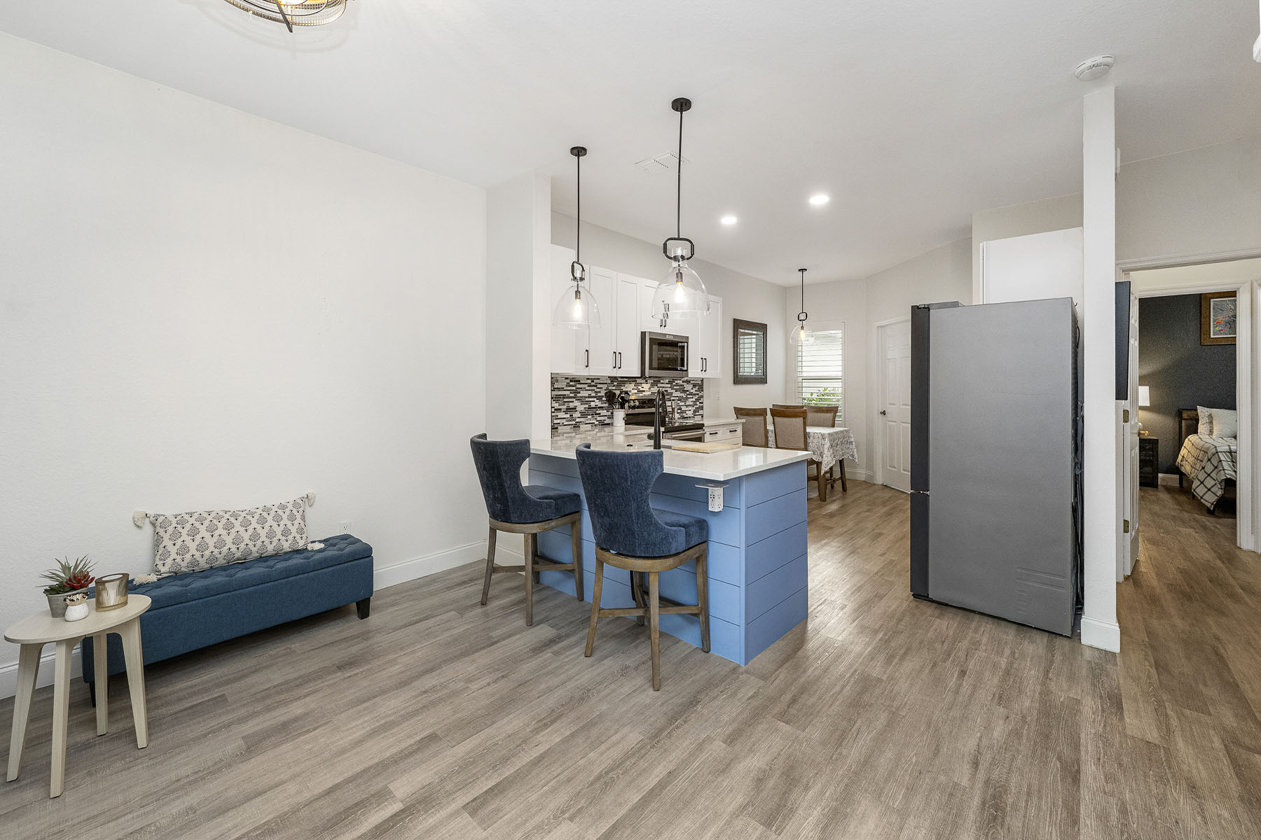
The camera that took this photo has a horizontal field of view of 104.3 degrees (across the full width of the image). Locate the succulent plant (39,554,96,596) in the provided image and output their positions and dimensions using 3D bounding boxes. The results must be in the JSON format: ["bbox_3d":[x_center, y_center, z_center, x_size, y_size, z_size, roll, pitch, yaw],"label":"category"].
[{"bbox_3d":[-1.970,0.537,1.715,0.135,0.125,0.140,3,4,43],"label":"succulent plant"}]

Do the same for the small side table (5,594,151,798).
[{"bbox_3d":[-1.890,0.932,1.694,0.340,0.515,0.340,1,3,16],"label":"small side table"}]

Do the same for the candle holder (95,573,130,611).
[{"bbox_3d":[-1.872,0.624,1.771,0.087,0.106,0.087,0,3,0],"label":"candle holder"}]

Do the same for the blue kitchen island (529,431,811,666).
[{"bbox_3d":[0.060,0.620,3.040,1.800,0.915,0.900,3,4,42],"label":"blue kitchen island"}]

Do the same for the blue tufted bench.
[{"bbox_3d":[-1.927,0.917,2.455,0.410,0.420,1.080,3,4,43],"label":"blue tufted bench"}]

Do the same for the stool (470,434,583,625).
[{"bbox_3d":[-0.614,0.590,2.870,0.500,1.000,0.570,3,4,42],"label":"stool"}]

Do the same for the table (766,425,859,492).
[{"bbox_3d":[1.946,0.473,6.024,1.240,0.750,0.740,3,4,43],"label":"table"}]

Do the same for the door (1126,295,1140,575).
[{"bbox_3d":[3.620,0.012,3.542,0.700,2.030,0.036,-1,1,-41],"label":"door"}]

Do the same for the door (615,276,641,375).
[{"bbox_3d":[-0.009,-0.837,4.389,0.025,0.900,0.306,3,4,43],"label":"door"}]

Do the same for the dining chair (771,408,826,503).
[{"bbox_3d":[1.921,0.375,5.691,0.470,1.020,0.580,3,4,42],"label":"dining chair"}]

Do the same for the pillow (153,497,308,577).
[{"bbox_3d":[-2.000,0.574,2.500,0.610,0.310,0.130,-2,-9,-40],"label":"pillow"}]

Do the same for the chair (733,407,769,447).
[{"bbox_3d":[1.583,0.353,5.866,0.460,1.010,0.580,3,4,43],"label":"chair"}]

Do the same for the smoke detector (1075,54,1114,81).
[{"bbox_3d":[2.110,-1.595,2.230,0.135,0.045,0.135,3,4,43],"label":"smoke detector"}]

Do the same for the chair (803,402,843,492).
[{"bbox_3d":[2.321,0.335,6.196,0.470,1.020,0.580,3,4,42],"label":"chair"}]

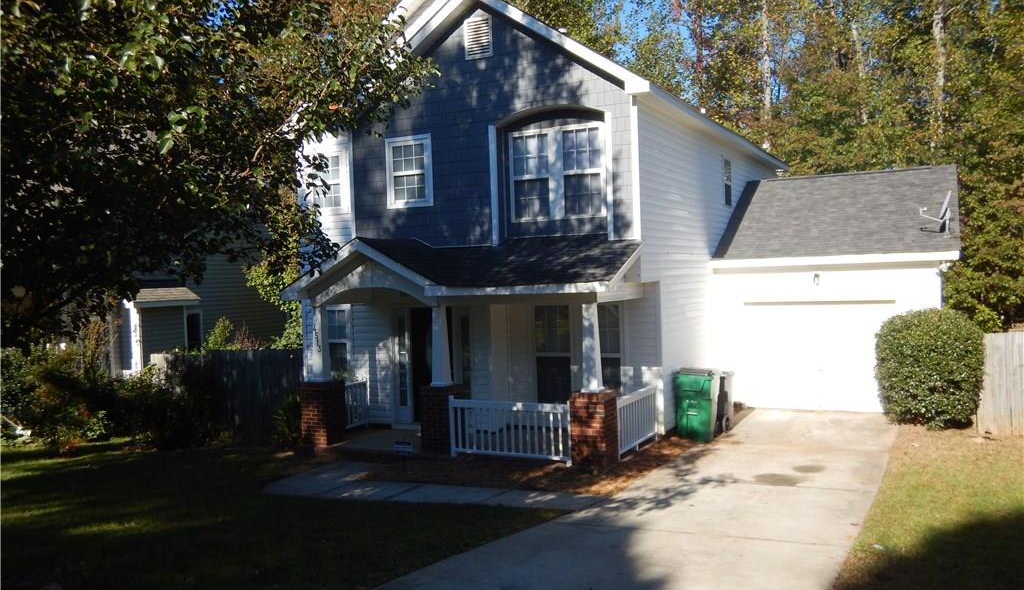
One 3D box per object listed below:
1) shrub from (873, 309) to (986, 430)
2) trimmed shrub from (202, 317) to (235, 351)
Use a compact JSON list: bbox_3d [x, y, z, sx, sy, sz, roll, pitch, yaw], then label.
[{"bbox_3d":[7.015,1.238,14.450,1.680,2.000,1.680,-1,2,27],"label":"shrub"},{"bbox_3d":[-6.569,1.533,19.200,1.050,2.100,1.050,-1,2,27],"label":"trimmed shrub"}]

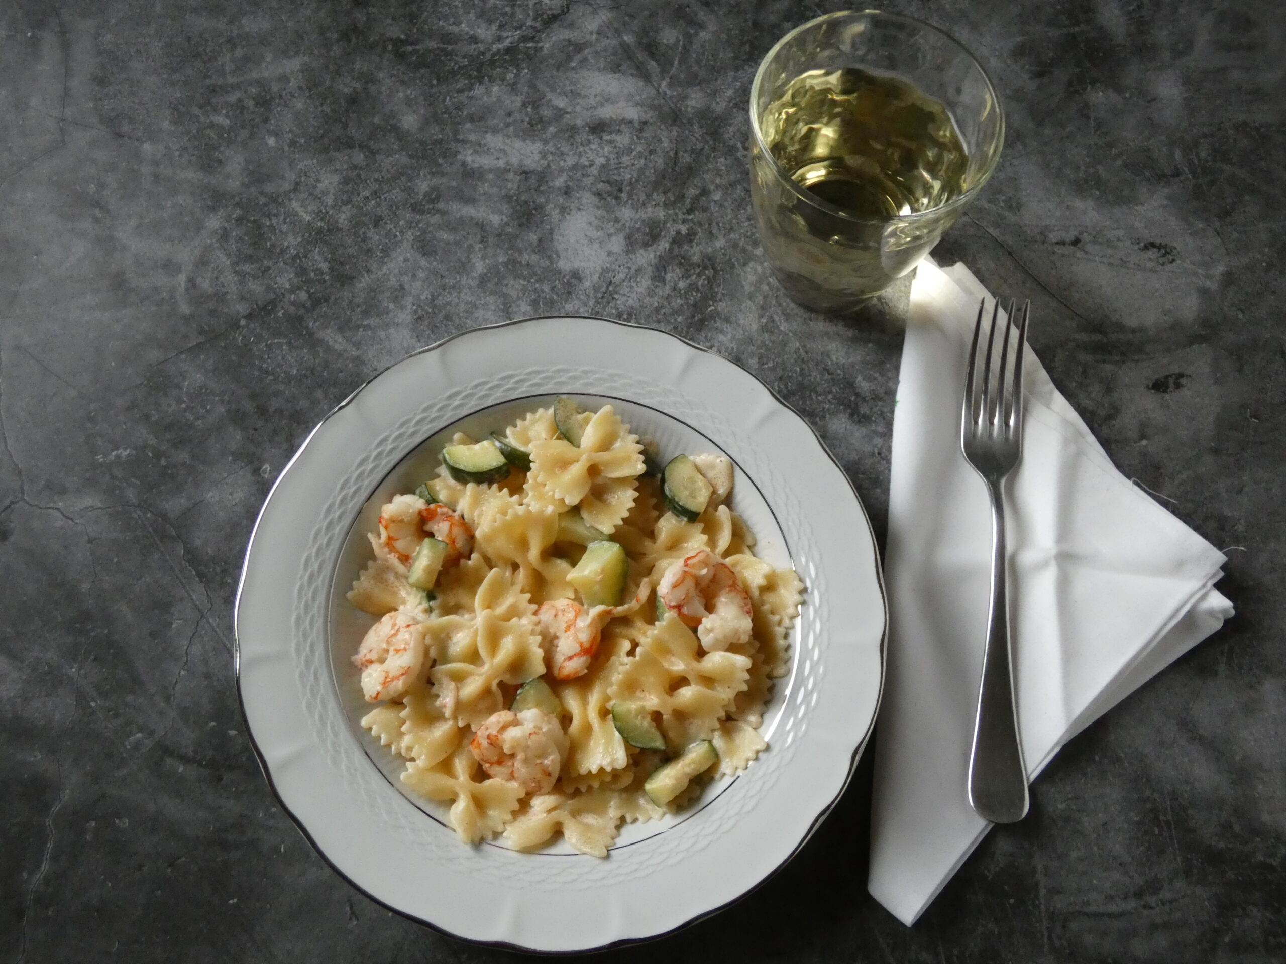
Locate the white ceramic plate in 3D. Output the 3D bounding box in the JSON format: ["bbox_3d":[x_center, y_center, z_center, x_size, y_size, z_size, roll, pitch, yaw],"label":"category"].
[{"bbox_3d":[-0.028,0.051,0.436,0.230,0.038,0.230,0,70,-1],"label":"white ceramic plate"}]

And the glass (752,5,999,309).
[{"bbox_3d":[0.082,-0.113,0.464,0.090,0.099,0.090,0,70,-1],"label":"glass"}]

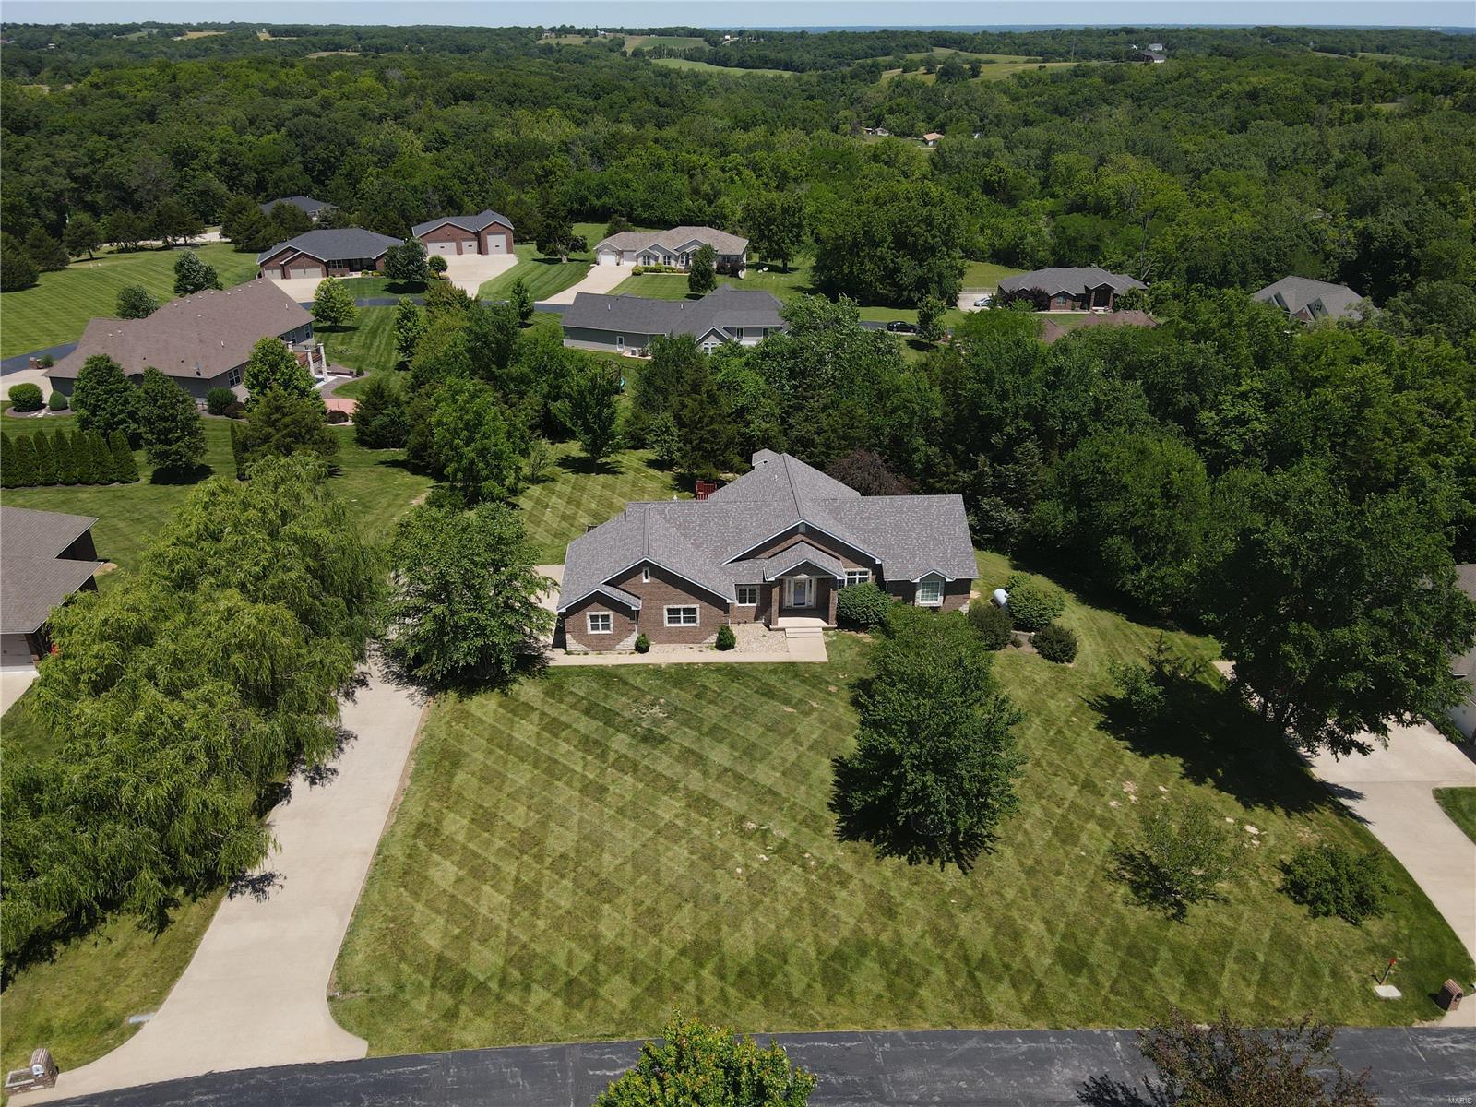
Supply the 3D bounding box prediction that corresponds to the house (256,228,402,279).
[{"bbox_3d":[-70.230,-52.980,178.670,23.000,6.800,15.000,-7,28,-13],"label":"house"}]

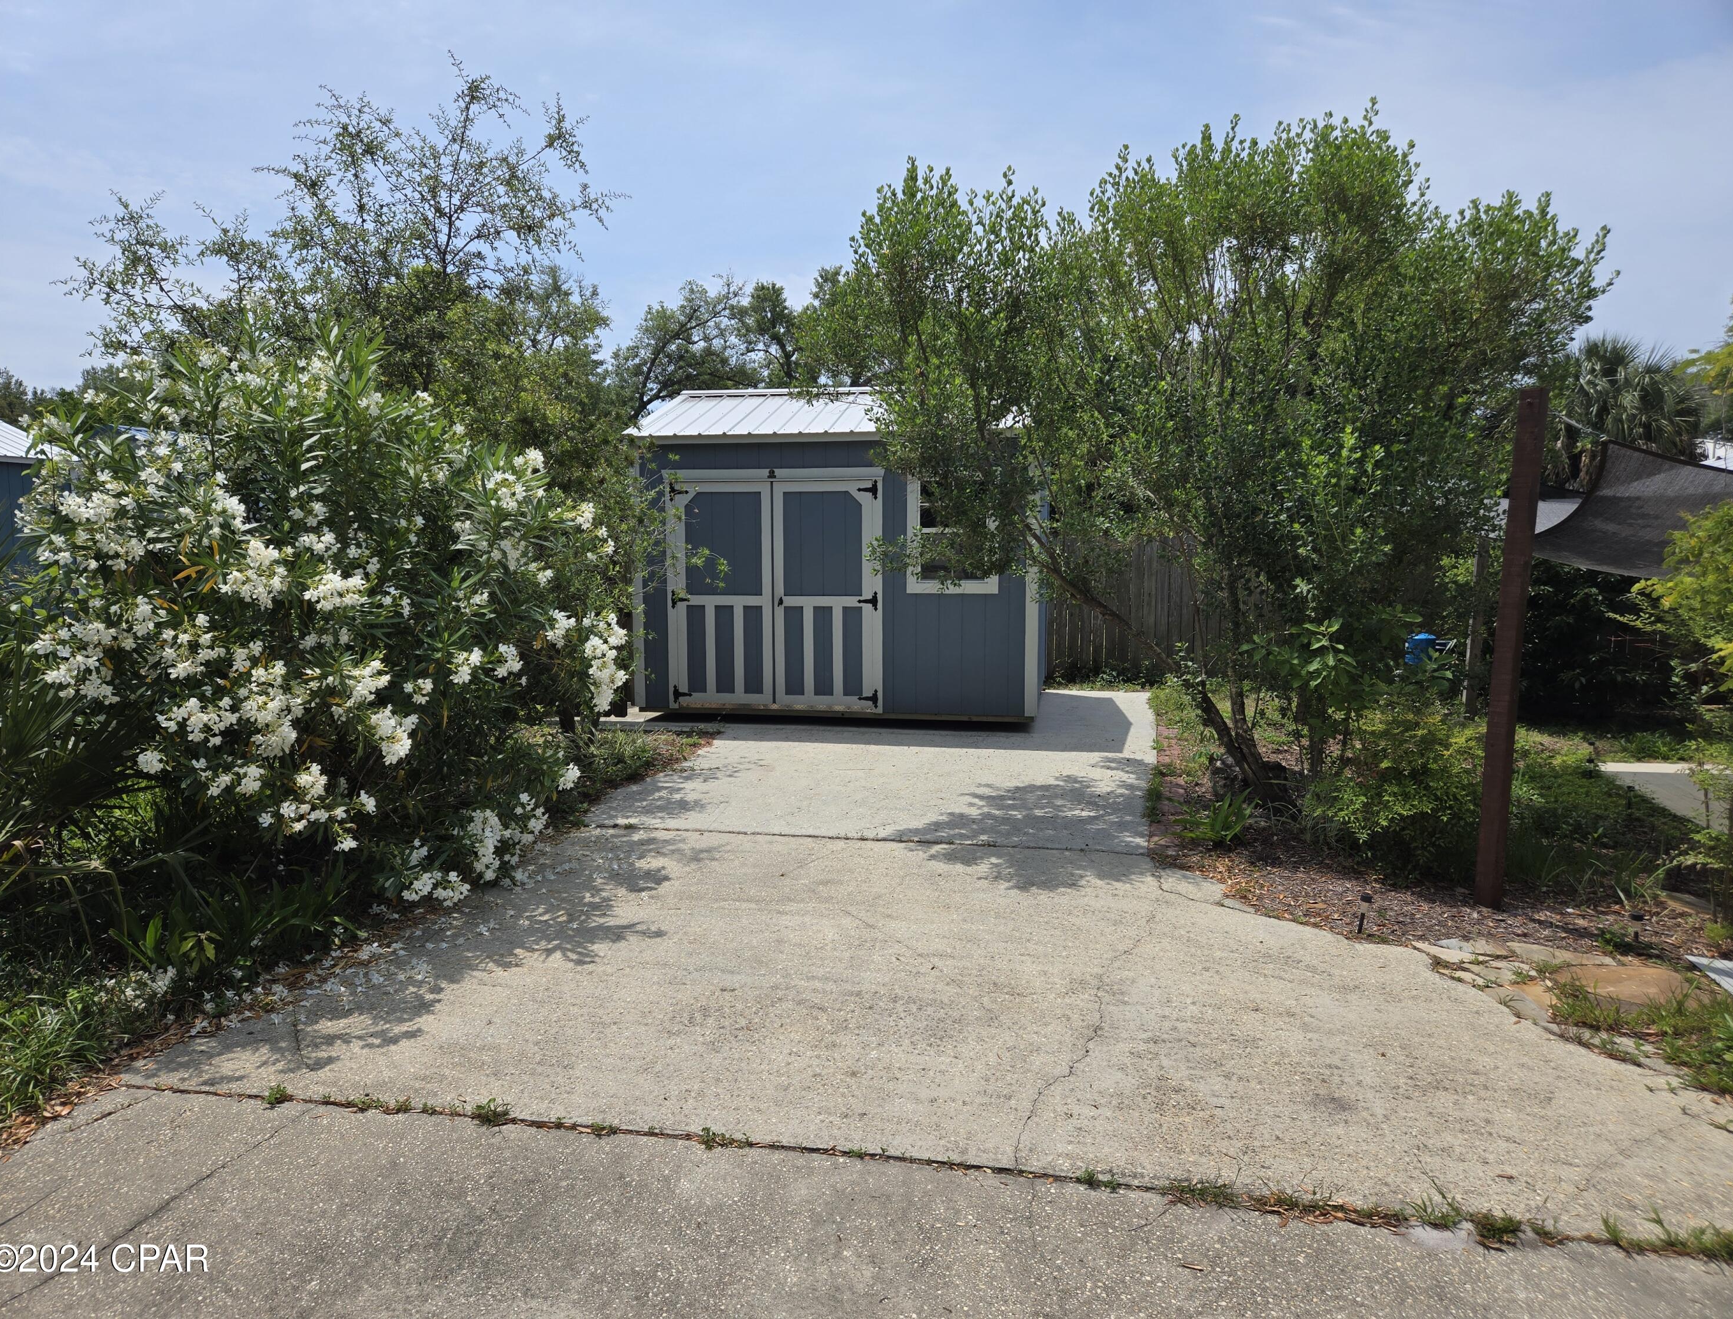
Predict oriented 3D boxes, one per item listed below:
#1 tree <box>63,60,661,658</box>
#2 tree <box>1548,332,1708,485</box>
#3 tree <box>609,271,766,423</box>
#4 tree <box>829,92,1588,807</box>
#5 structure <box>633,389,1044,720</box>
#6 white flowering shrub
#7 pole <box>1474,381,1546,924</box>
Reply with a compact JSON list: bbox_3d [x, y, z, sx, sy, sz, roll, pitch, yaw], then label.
[{"bbox_3d":[-3.550,-1.857,8.750,4.200,5.200,3.800,-3,7,-22],"label":"tree"},{"bbox_3d":[13.000,-3.088,20.000,2.600,5.100,2.600,4,7,33],"label":"tree"},{"bbox_3d":[-2.900,-3.076,18.000,3.200,5.600,3.200,-1,6,-9],"label":"tree"},{"bbox_3d":[2.000,-1.302,7.450,4.750,4.350,4.200,2,6,15],"label":"tree"},{"bbox_3d":[-0.059,-1.169,11.875,3.780,3.136,3.260,1,6,10],"label":"structure"},{"bbox_3d":[-2.650,-0.355,6.050,2.900,2.800,2.700,-3,7,-24],"label":"white flowering shrub"},{"bbox_3d":[2.880,-0.033,5.222,0.092,2.311,0.092,7,9,41],"label":"pole"}]

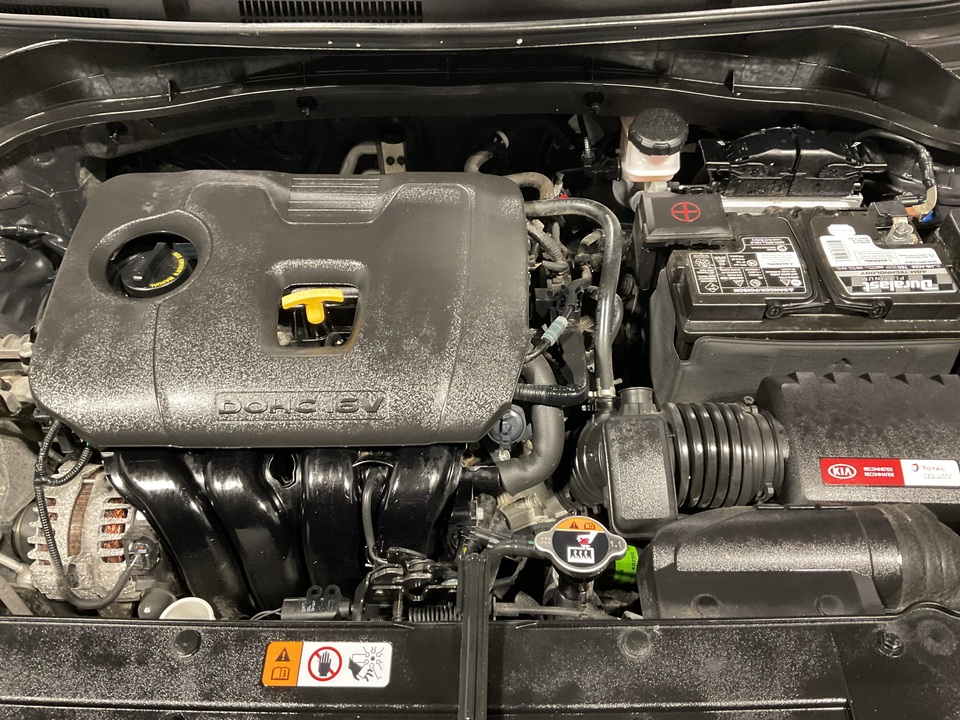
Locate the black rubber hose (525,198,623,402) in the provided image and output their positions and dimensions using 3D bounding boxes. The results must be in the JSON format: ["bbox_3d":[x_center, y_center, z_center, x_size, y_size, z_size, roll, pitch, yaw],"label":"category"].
[{"bbox_3d":[0.097,-0.069,0.800,0.094,0.065,0.245,0,49,0],"label":"black rubber hose"}]

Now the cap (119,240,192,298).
[{"bbox_3d":[-0.325,-0.087,0.805,0.064,0.030,0.064,0,49,0],"label":"cap"}]

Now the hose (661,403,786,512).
[{"bbox_3d":[0.203,0.081,0.682,0.092,0.090,0.089,0,49,0],"label":"hose"}]

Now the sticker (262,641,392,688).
[{"bbox_3d":[-0.106,0.211,0.558,0.087,0.001,0.031,0,52,0],"label":"sticker"}]

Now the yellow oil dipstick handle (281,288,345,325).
[{"bbox_3d":[-0.157,-0.050,0.762,0.058,0.034,0.014,-5,49,-5],"label":"yellow oil dipstick handle"}]

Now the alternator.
[{"bbox_3d":[-0.362,0.167,0.772,0.122,0.132,0.130,0,49,0],"label":"alternator"}]

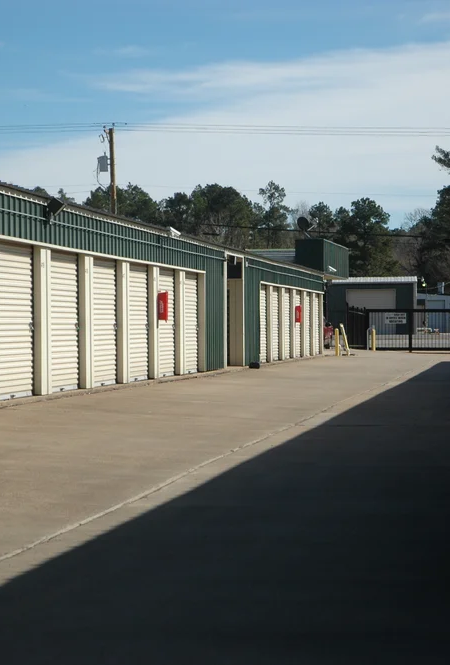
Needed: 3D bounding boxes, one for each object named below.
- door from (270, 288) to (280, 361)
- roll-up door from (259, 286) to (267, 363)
[{"bbox_3d":[1.403,-0.235,57.681,0.100,2.134,2.440,-1,0,8],"label":"door"},{"bbox_3d":[0.967,-0.226,54.665,0.100,2.134,2.440,-1,0,8],"label":"roll-up door"}]

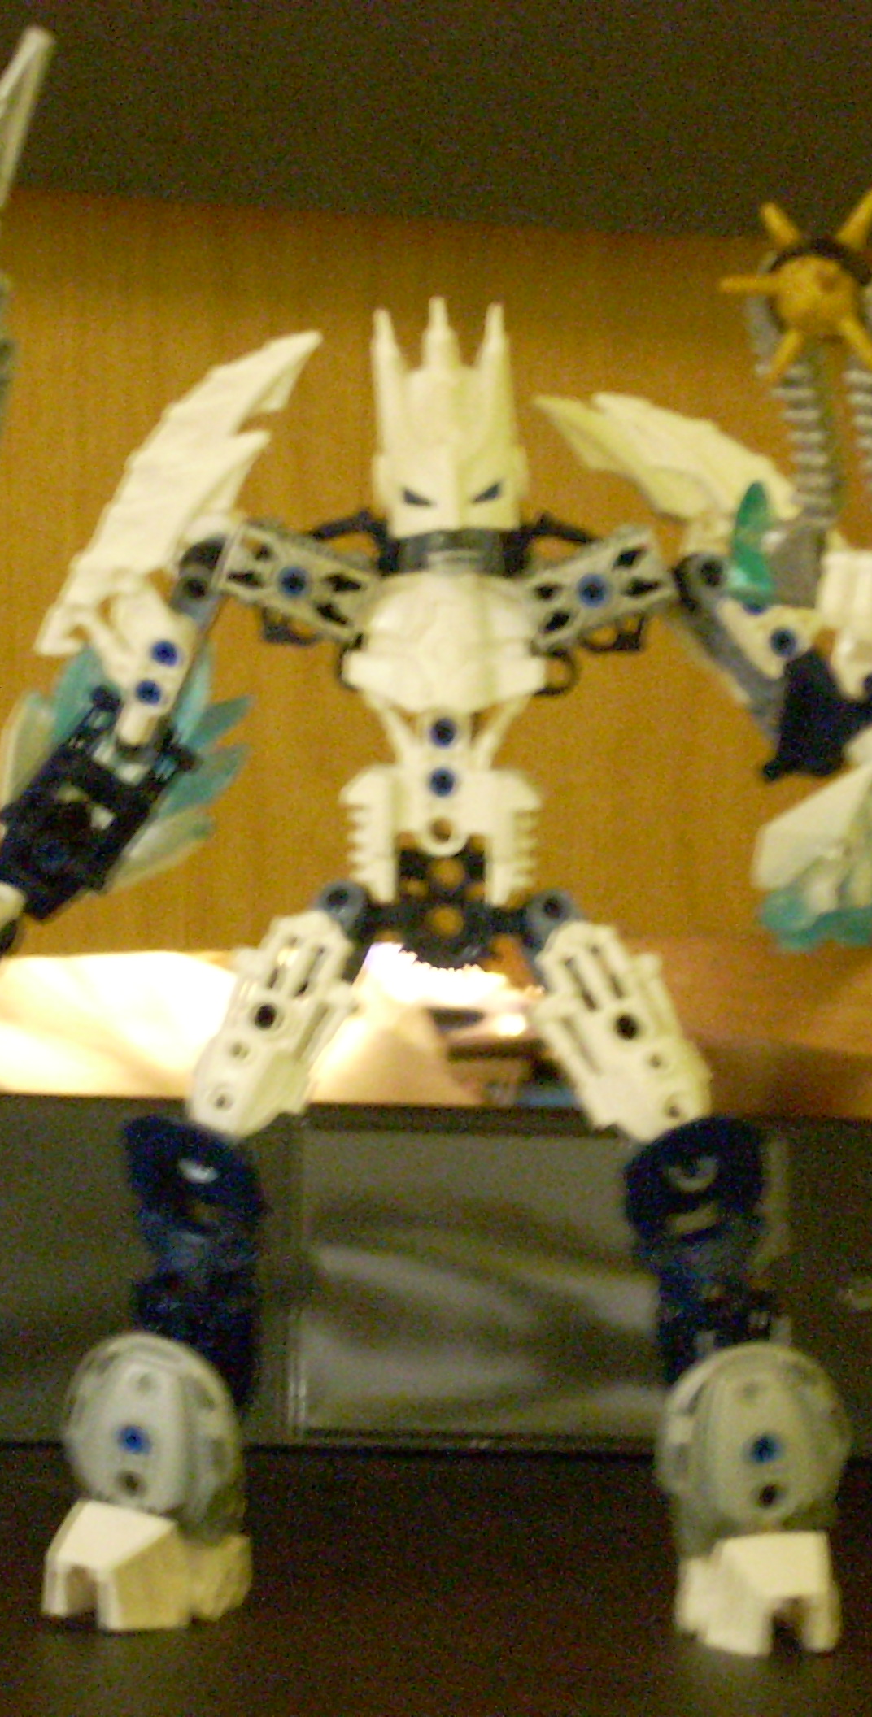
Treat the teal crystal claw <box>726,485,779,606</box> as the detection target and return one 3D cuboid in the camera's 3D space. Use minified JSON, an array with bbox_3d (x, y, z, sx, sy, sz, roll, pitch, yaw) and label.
[{"bbox_3d":[0.049,-0.048,0.940,0.008,0.019,0.009,5,4,11],"label":"teal crystal claw"}]

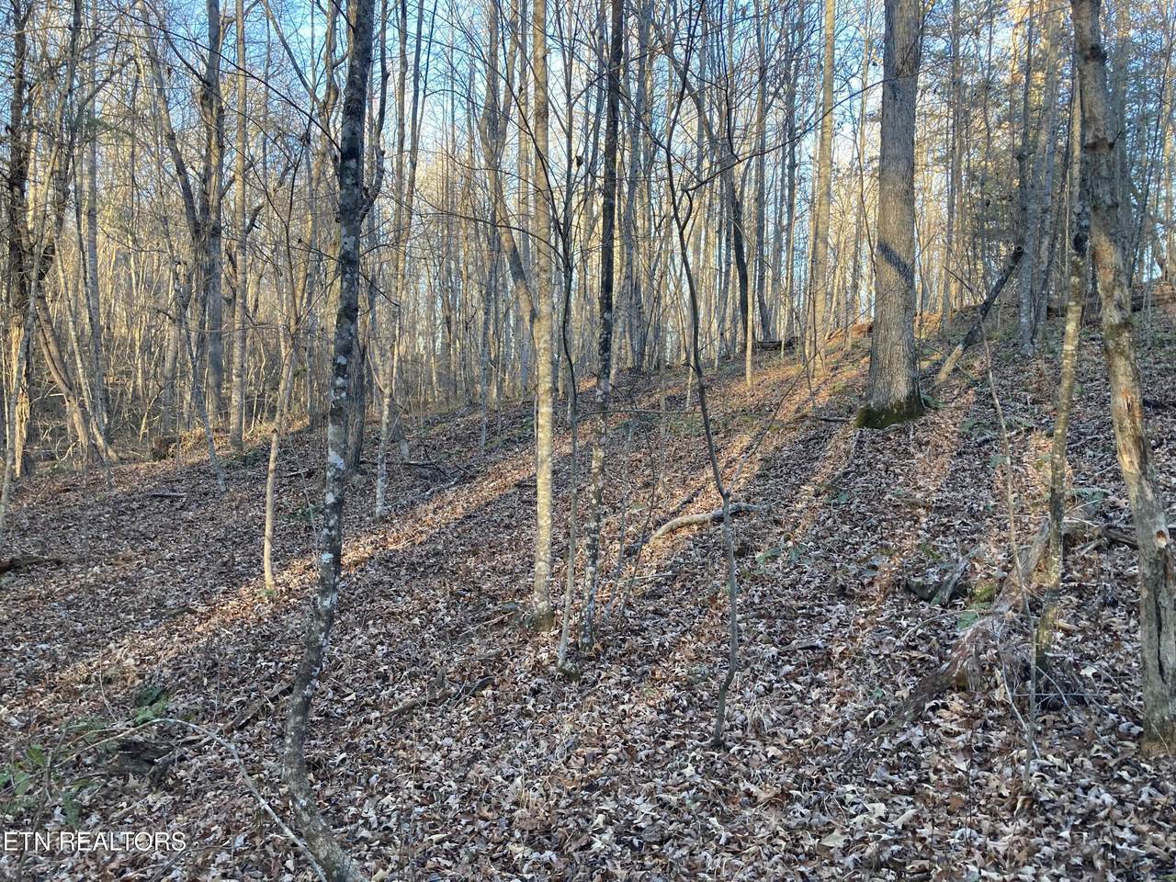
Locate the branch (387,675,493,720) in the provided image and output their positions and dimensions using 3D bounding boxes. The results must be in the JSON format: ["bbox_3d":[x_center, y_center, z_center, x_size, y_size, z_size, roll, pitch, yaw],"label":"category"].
[{"bbox_3d":[-0.740,1.284,4.799,0.620,0.075,0.100,-12,6,-35],"label":"branch"}]

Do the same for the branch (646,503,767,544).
[{"bbox_3d":[1.010,0.700,8.350,1.270,0.170,0.340,-12,5,-33],"label":"branch"}]

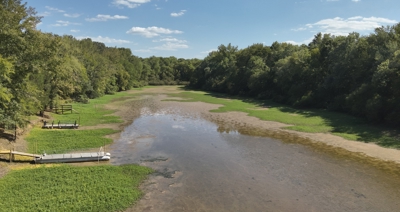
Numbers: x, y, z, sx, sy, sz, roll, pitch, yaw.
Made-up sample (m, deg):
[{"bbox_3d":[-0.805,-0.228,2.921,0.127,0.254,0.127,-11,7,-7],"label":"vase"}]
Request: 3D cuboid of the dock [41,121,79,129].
[{"bbox_3d":[-28.000,3.820,56.000,6.400,1.200,1.950,0,7,-13],"label":"dock"}]

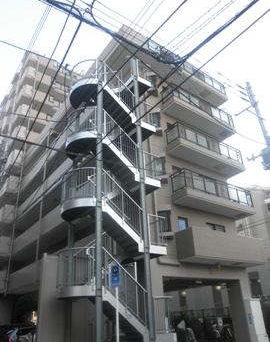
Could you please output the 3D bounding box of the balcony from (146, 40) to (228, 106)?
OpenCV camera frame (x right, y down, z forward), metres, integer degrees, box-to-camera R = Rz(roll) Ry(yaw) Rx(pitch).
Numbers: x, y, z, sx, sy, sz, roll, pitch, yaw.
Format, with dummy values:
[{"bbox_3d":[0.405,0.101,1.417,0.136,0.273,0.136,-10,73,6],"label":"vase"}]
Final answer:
[{"bbox_3d":[3.382,-6.273,19.665,7.273,1.275,1.275,16,-33,-33],"label":"balcony"}]

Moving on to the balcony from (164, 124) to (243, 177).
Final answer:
[{"bbox_3d":[4.271,-1.082,17.511,5.661,1.428,1.275,16,-33,-33],"label":"balcony"}]

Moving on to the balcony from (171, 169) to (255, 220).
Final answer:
[{"bbox_3d":[4.409,1.457,16.210,5.681,1.428,1.275,16,-33,-33],"label":"balcony"}]

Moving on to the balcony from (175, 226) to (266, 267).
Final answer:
[{"bbox_3d":[4.480,4.029,14.833,5.528,1.306,1.275,16,-33,-33],"label":"balcony"}]

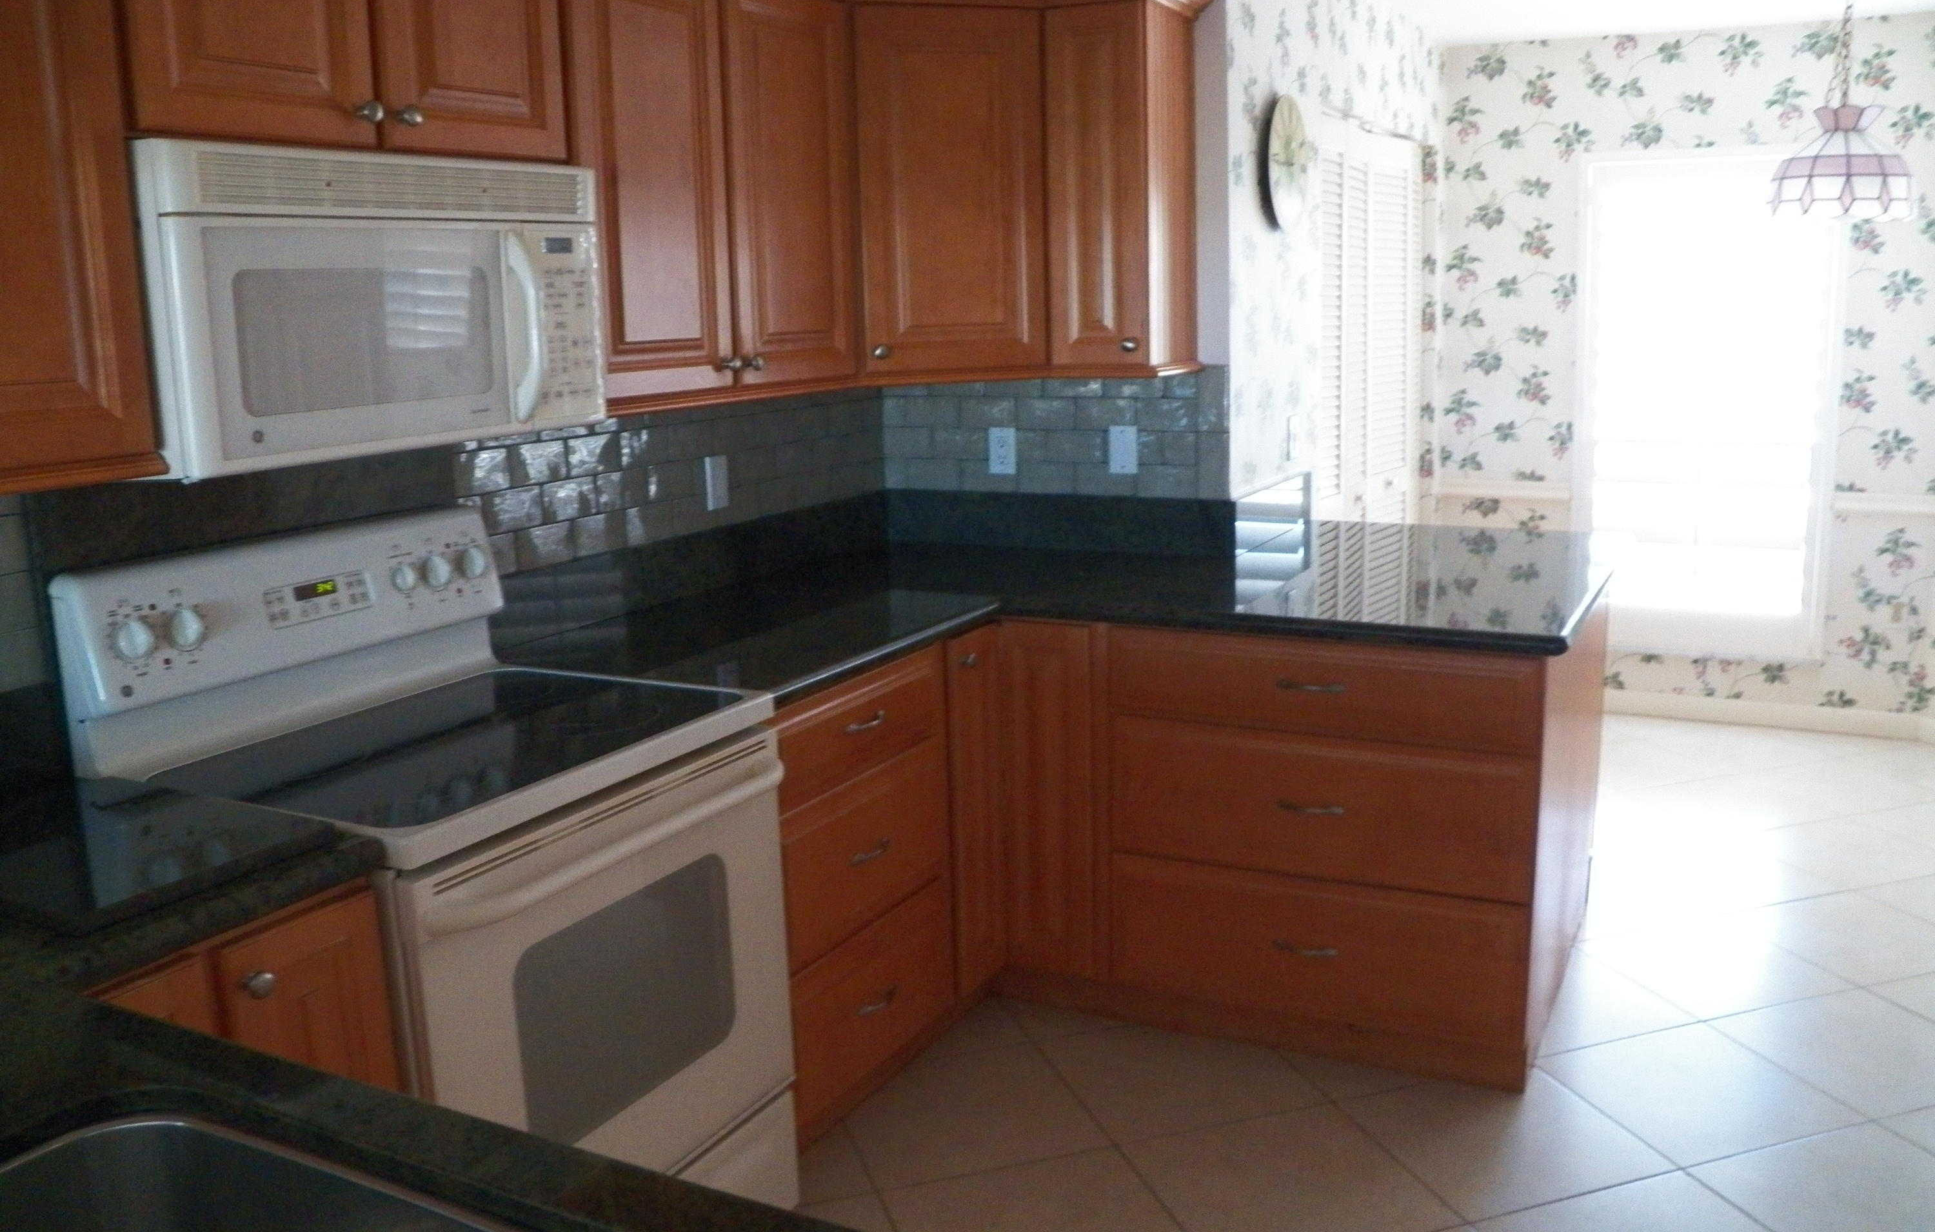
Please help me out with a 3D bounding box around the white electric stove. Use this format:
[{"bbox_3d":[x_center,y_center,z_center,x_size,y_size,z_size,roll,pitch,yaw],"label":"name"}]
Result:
[{"bbox_3d":[-0.744,0.492,2.390,0.675,1.205,0.765,4,13,27],"label":"white electric stove"}]

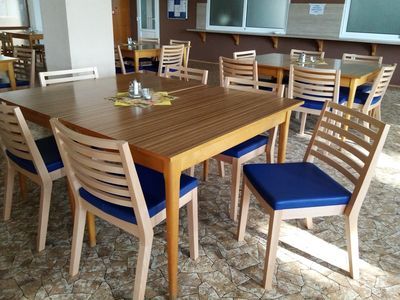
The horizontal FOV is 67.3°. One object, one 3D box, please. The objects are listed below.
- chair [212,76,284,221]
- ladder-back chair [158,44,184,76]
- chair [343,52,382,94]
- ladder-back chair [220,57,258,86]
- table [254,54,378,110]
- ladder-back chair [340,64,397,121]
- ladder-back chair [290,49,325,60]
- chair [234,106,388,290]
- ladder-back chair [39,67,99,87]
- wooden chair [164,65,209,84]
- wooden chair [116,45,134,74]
[{"bbox_3d":[0.246,-0.036,2.137,0.465,0.840,0.505,18,29,35],"label":"chair"},{"bbox_3d":[-0.574,-1.397,5.275,0.465,0.840,0.530,-21,31,-41],"label":"ladder-back chair"},{"bbox_3d":[1.880,-0.744,3.812,0.530,0.840,0.465,-19,30,-39],"label":"chair"},{"bbox_3d":[0.533,-0.660,3.587,0.465,0.840,0.530,20,29,37],"label":"ladder-back chair"},{"bbox_3d":[1.276,-0.689,3.762,1.550,0.770,1.170,20,30,38],"label":"table"},{"bbox_3d":[1.720,-0.493,3.238,0.505,0.840,0.465,21,30,39],"label":"ladder-back chair"},{"bbox_3d":[1.451,-0.984,4.382,0.465,0.840,0.505,16,28,32],"label":"ladder-back chair"},{"bbox_3d":[0.542,0.212,1.566,0.530,0.840,0.465,-3,23,-10],"label":"chair"},{"bbox_3d":[-0.971,-0.224,2.552,0.465,0.840,0.505,-18,29,-36],"label":"ladder-back chair"},{"bbox_3d":[-0.243,-0.283,2.705,0.465,0.840,0.505,16,28,33],"label":"wooden chair"},{"bbox_3d":[-1.385,-1.382,5.221,0.465,0.840,0.530,19,29,36],"label":"wooden chair"}]

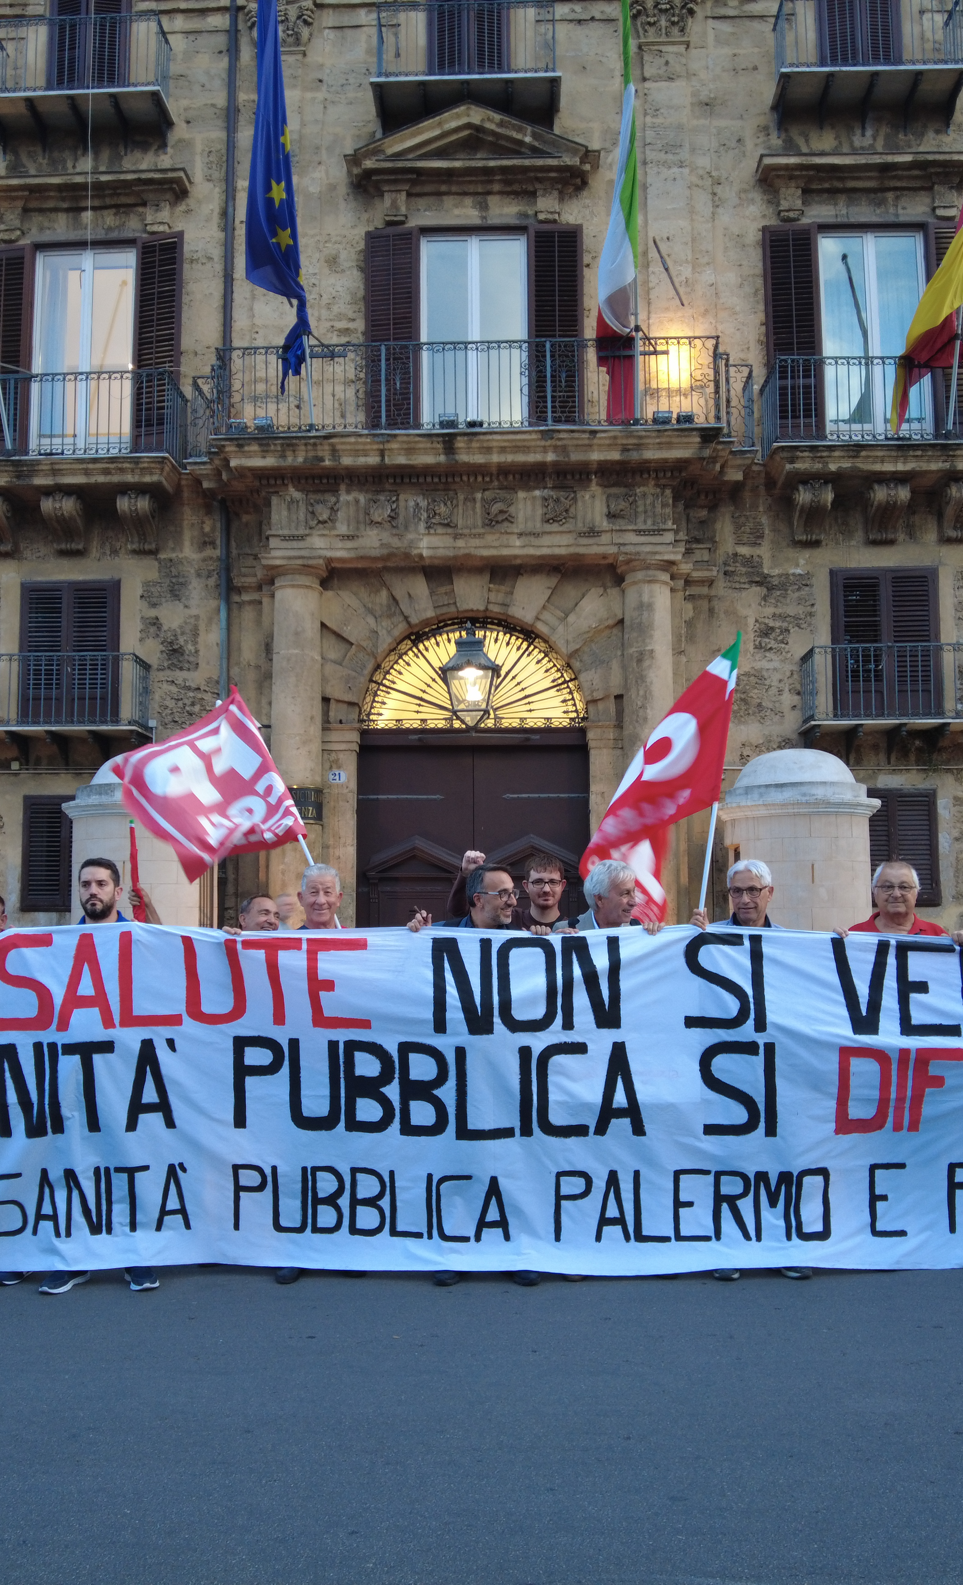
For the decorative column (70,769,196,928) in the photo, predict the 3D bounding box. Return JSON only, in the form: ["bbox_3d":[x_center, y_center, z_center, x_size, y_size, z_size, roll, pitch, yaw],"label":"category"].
[{"bbox_3d":[-3.184,1.110,11.467,1.563,3.001,1.563,0,-5,2],"label":"decorative column"}]

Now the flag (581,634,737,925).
[{"bbox_3d":[0.785,-0.033,5.350,0.680,1.270,0.350,-1,-5,2],"label":"flag"}]

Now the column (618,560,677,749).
[{"bbox_3d":[2.148,-0.277,15.520,0.748,5.502,0.748,0,-5,2],"label":"column"}]

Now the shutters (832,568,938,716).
[{"bbox_3d":[5.297,-1.928,15.977,1.408,2.043,0.100,0,-5,2],"label":"shutters"}]

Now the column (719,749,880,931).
[{"bbox_3d":[2.960,1.076,11.251,1.504,2.979,1.504,0,-5,2],"label":"column"}]

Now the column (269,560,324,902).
[{"bbox_3d":[-2.167,0.030,14.351,0.680,5.556,0.680,-1,-5,2],"label":"column"}]

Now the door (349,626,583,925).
[{"bbox_3d":[-0.108,0.358,16.146,3.054,5.368,0.240,0,-5,2],"label":"door"}]

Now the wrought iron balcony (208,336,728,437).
[{"bbox_3d":[-0.153,-4.523,14.577,5.831,1.108,1.420,-1,-5,2],"label":"wrought iron balcony"}]

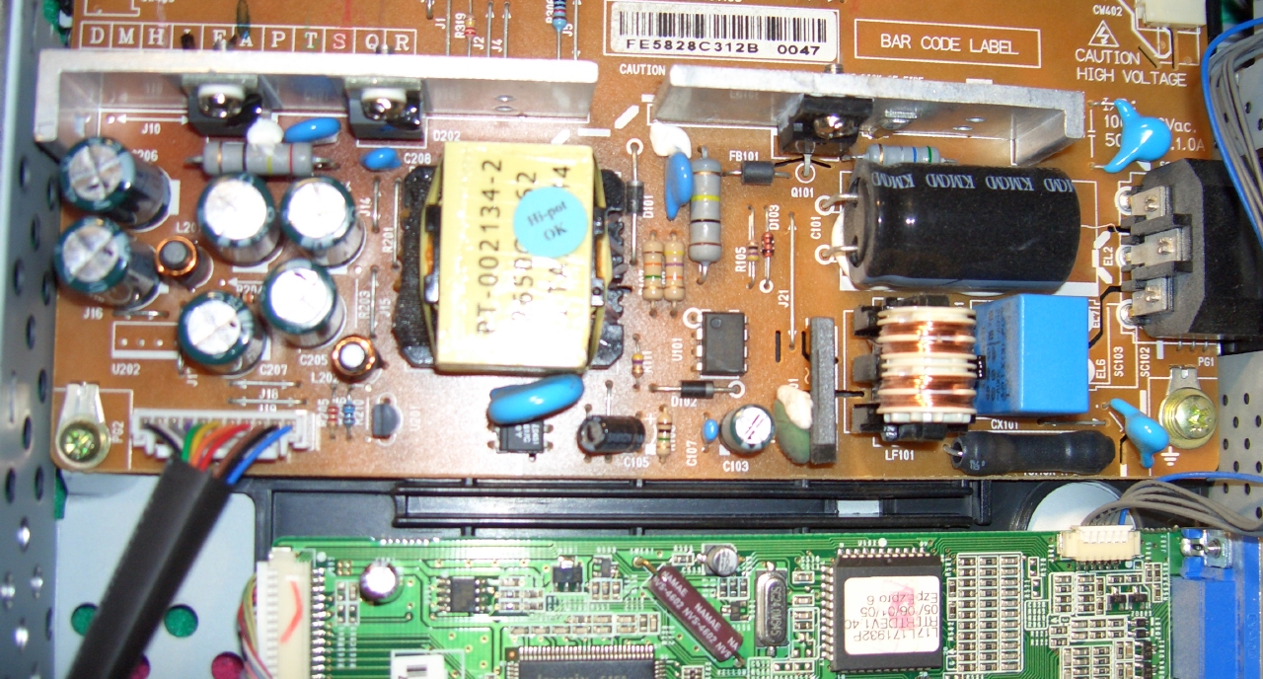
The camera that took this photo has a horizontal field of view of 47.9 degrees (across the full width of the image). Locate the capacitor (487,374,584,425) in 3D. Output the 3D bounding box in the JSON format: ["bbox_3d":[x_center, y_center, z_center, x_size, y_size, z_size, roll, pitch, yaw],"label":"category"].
[{"bbox_3d":[-0.014,0.008,0.203,0.013,0.014,0.005,-17,94,-7],"label":"capacitor"}]

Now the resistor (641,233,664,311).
[{"bbox_3d":[0.003,-0.010,0.212,0.003,0.004,0.013,1,85,-6],"label":"resistor"}]

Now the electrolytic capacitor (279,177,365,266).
[{"bbox_3d":[-0.042,-0.016,0.196,0.010,0.018,0.010,1,85,-6],"label":"electrolytic capacitor"}]

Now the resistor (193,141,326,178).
[{"bbox_3d":[-0.055,-0.027,0.211,0.021,0.006,0.005,1,86,-6],"label":"resistor"}]

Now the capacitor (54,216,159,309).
[{"bbox_3d":[-0.072,-0.010,0.196,0.010,0.020,0.010,1,85,-6],"label":"capacitor"}]

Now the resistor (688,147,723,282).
[{"bbox_3d":[0.010,-0.019,0.208,0.005,0.008,0.020,1,85,-6],"label":"resistor"}]

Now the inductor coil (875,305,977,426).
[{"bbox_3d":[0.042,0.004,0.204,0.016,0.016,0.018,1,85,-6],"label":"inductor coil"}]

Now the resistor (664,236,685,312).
[{"bbox_3d":[0.007,-0.010,0.217,0.003,0.004,0.013,1,86,-6],"label":"resistor"}]

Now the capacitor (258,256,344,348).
[{"bbox_3d":[-0.046,-0.005,0.200,0.010,0.017,0.010,1,85,-6],"label":"capacitor"}]

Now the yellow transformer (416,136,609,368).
[{"bbox_3d":[-0.016,-0.010,0.197,0.029,0.022,0.029,1,85,-6],"label":"yellow transformer"}]

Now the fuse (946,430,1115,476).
[{"bbox_3d":[0.060,0.017,0.214,0.026,0.007,0.007,1,85,-6],"label":"fuse"}]

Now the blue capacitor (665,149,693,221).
[{"bbox_3d":[0.007,-0.023,0.210,0.004,0.010,0.009,1,85,-9],"label":"blue capacitor"}]

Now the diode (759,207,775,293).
[{"bbox_3d":[0.021,-0.014,0.215,0.002,0.002,0.013,1,85,-6],"label":"diode"}]

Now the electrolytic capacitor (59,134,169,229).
[{"bbox_3d":[-0.073,-0.022,0.202,0.010,0.019,0.010,1,86,-6],"label":"electrolytic capacitor"}]

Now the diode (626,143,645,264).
[{"bbox_3d":[0.000,-0.021,0.218,0.003,0.003,0.019,1,86,-6],"label":"diode"}]

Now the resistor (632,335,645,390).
[{"bbox_3d":[0.001,0.003,0.211,0.002,0.003,0.008,1,85,-6],"label":"resistor"}]

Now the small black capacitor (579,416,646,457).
[{"bbox_3d":[-0.003,0.014,0.206,0.005,0.011,0.005,-2,86,31],"label":"small black capacitor"}]

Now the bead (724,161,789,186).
[{"bbox_3d":[0.019,-0.025,0.219,0.010,0.004,0.003,1,86,-6],"label":"bead"}]

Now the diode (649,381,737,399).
[{"bbox_3d":[0.009,0.007,0.208,0.013,0.003,0.003,1,85,-6],"label":"diode"}]

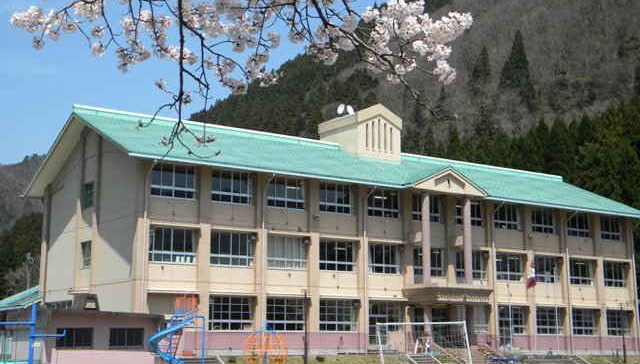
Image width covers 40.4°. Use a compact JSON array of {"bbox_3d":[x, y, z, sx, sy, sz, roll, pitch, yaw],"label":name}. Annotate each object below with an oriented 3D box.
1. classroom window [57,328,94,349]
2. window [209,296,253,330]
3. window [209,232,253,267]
[{"bbox_3d":[-12.632,8.054,44.798,1.937,1.040,0.180,7,-13,-31],"label":"classroom window"},{"bbox_3d":[-5.578,8.124,53.605,3.027,2.105,0.200,7,-13,-31],"label":"window"},{"bbox_3d":[-5.579,4.199,54.371,3.105,2.151,0.200,7,-13,-31],"label":"window"}]

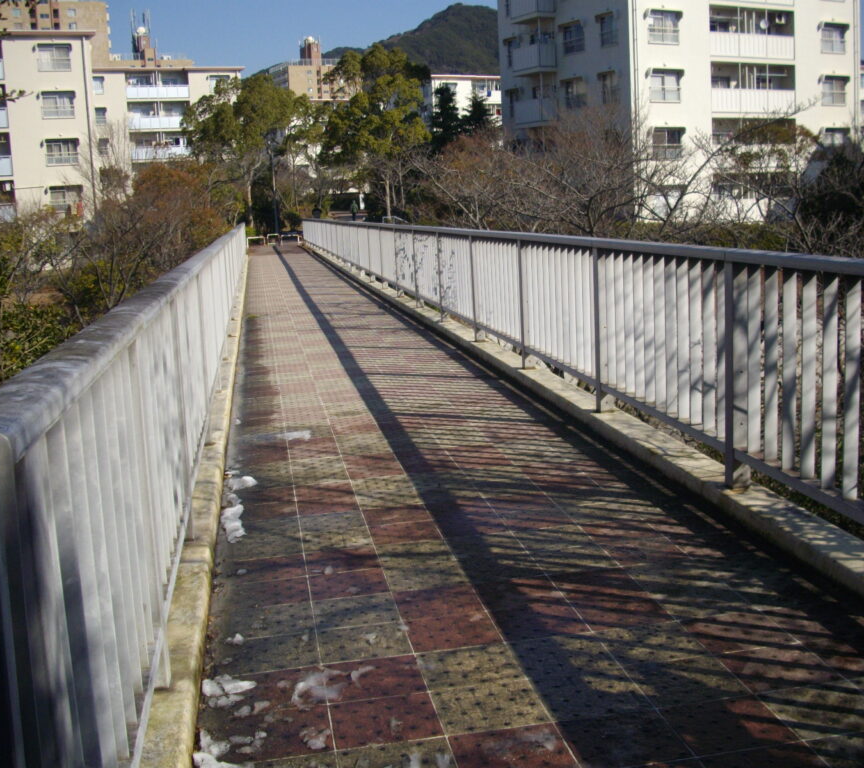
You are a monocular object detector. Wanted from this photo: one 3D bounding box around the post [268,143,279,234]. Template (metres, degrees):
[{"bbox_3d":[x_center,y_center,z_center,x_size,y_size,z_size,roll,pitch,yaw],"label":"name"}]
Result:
[{"bbox_3d":[-8.690,-10.505,60.497,0.400,5.470,0.250,-3,9,0],"label":"post"}]

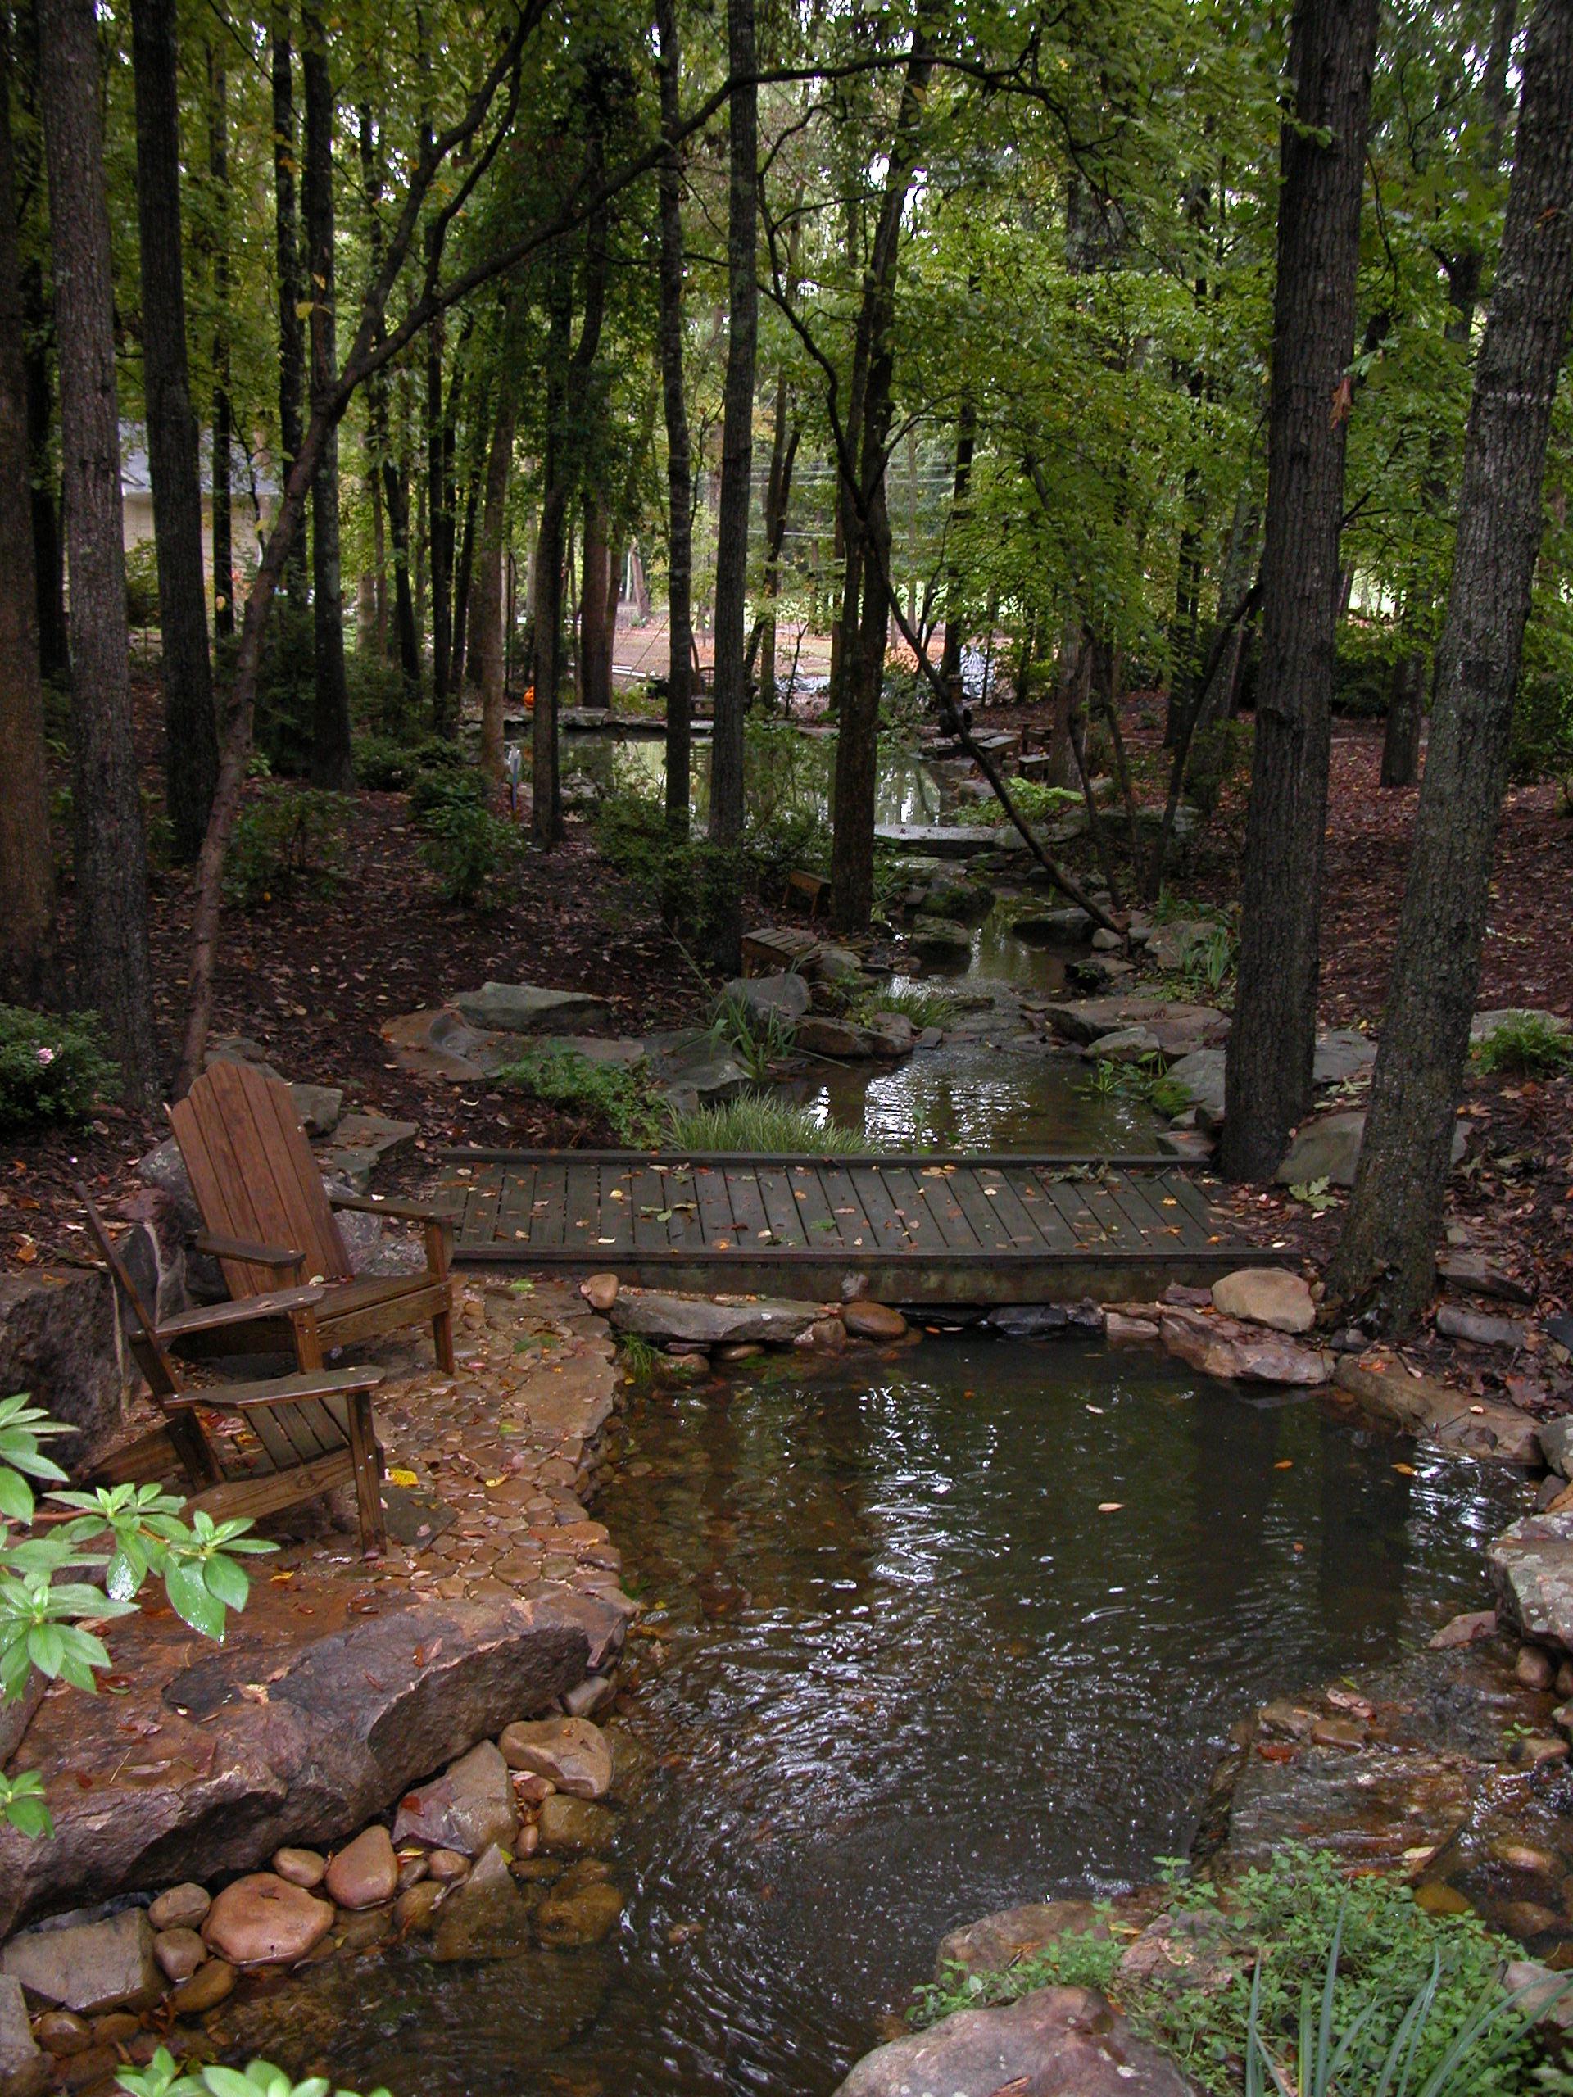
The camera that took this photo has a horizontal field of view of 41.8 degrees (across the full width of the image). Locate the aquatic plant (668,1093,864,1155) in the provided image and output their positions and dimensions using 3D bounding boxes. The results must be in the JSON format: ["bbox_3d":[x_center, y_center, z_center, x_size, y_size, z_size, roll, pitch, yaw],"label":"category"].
[{"bbox_3d":[-0.137,0.395,10.177,0.930,0.380,0.600,1,14,-5],"label":"aquatic plant"}]

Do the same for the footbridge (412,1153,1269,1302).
[{"bbox_3d":[0.286,0.777,9.127,3.630,0.220,1.430,1,14,-5],"label":"footbridge"}]

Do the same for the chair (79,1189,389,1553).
[{"bbox_3d":[-1.683,0.954,5.996,0.860,0.980,0.770,-5,15,-26],"label":"chair"}]

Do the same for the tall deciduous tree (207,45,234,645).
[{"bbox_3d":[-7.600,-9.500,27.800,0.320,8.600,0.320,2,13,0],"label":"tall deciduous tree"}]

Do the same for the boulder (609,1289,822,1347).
[{"bbox_3d":[-0.279,1.086,8.250,0.820,0.200,0.400,1,14,-5],"label":"boulder"}]

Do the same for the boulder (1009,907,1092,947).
[{"bbox_3d":[2.000,-0.910,15.500,0.650,0.290,0.450,2,13,0],"label":"boulder"}]

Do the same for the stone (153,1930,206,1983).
[{"bbox_3d":[-1.374,2.057,4.664,0.125,0.100,0.120,1,14,0],"label":"stone"}]

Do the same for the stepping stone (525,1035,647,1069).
[{"bbox_3d":[-1.140,0.033,11.800,0.640,0.130,0.450,1,14,-5],"label":"stepping stone"}]

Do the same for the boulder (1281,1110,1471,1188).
[{"bbox_3d":[2.720,0.470,9.600,0.840,0.300,0.500,2,13,0],"label":"boulder"}]

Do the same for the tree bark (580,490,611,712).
[{"bbox_3d":[-2.790,-6.550,30.100,0.430,3.400,0.430,2,13,0],"label":"tree bark"}]

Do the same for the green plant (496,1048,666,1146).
[{"bbox_3d":[-1.010,0.270,10.150,0.850,0.400,0.750,2,13,0],"label":"green plant"}]

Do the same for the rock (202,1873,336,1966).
[{"bbox_3d":[-1.190,1.999,4.721,0.300,0.160,0.230,1,14,0],"label":"rock"}]

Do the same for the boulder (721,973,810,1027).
[{"bbox_3d":[-0.139,-0.292,12.900,0.540,0.300,0.400,1,14,-5],"label":"boulder"}]

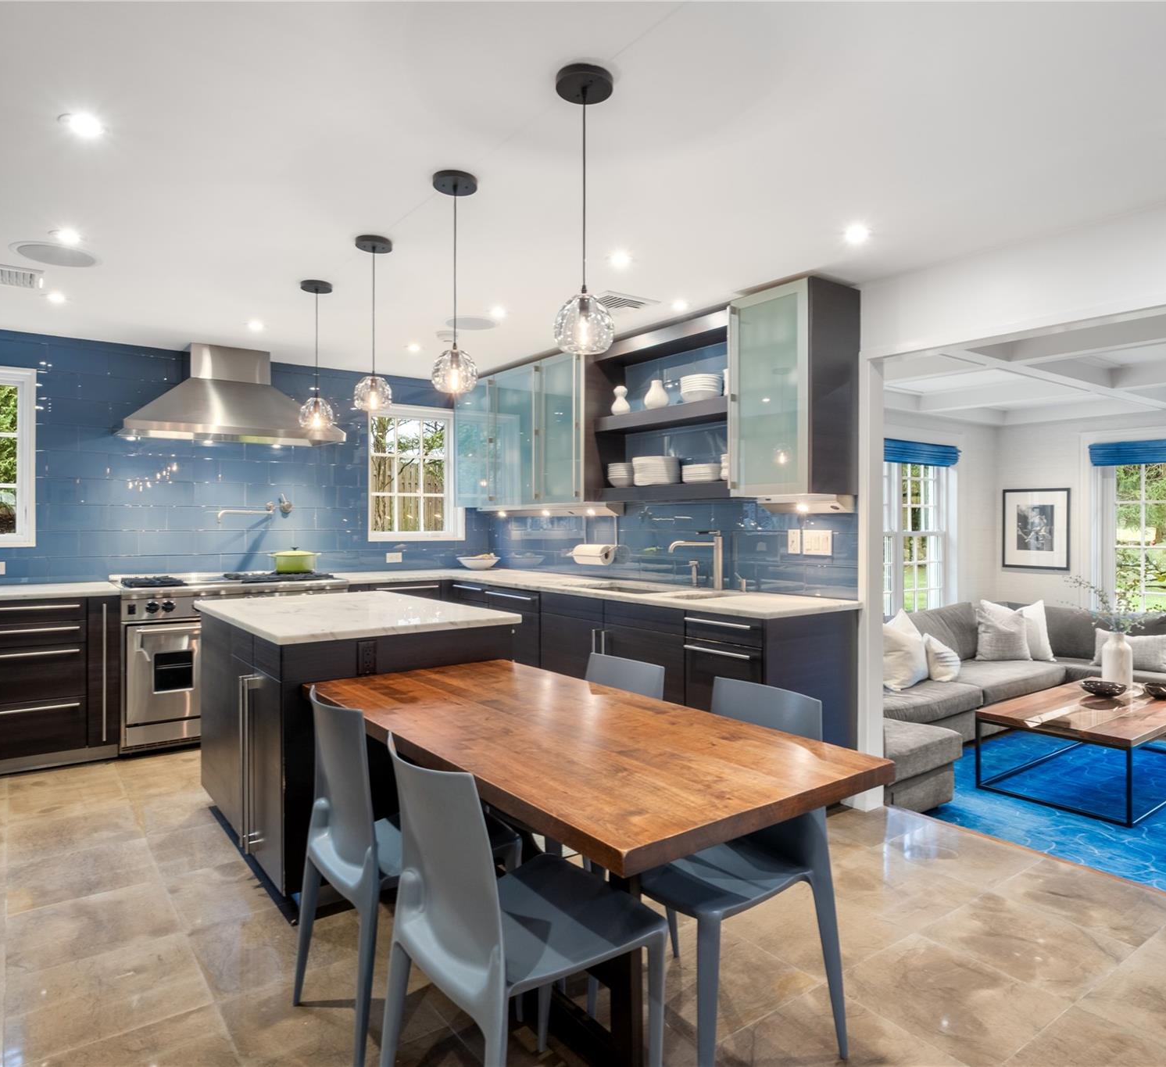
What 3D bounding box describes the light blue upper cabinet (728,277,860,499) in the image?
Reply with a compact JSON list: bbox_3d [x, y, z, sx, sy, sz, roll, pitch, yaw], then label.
[{"bbox_3d":[0.950,-0.614,3.408,0.368,0.899,0.435,0,0,-37],"label":"light blue upper cabinet"}]

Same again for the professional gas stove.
[{"bbox_3d":[-2.132,0.740,4.607,1.250,0.951,0.678,0,0,-37],"label":"professional gas stove"}]

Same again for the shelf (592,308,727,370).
[{"bbox_3d":[0.508,-1.052,4.133,0.265,0.073,1.100,0,0,-37],"label":"shelf"}]

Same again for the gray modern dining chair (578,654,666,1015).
[{"bbox_3d":[-0.046,0.810,2.247,0.506,0.825,0.460,0,0,-37],"label":"gray modern dining chair"}]

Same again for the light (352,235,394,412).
[{"bbox_3d":[-0.810,-0.796,2.930,0.150,0.670,0.150,0,0,-37],"label":"light"}]

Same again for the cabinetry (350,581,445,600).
[{"bbox_3d":[-1.407,0.770,5.234,0.655,0.885,0.630,0,0,-37],"label":"cabinetry"}]

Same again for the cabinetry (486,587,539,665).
[{"bbox_3d":[-0.135,0.768,4.566,0.683,0.885,0.587,0,0,-37],"label":"cabinetry"}]

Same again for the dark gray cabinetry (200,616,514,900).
[{"bbox_3d":[-0.983,0.770,3.149,0.898,0.914,1.325,0,0,-37],"label":"dark gray cabinetry"}]

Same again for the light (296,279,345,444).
[{"bbox_3d":[-1.220,-0.800,3.462,0.150,0.670,0.150,0,0,-37],"label":"light"}]

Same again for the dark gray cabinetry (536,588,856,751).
[{"bbox_3d":[0.483,0.782,3.923,0.620,0.883,1.685,0,0,-37],"label":"dark gray cabinetry"}]

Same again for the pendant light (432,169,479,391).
[{"bbox_3d":[-0.408,-0.792,2.409,0.150,0.670,0.150,0,0,0],"label":"pendant light"}]

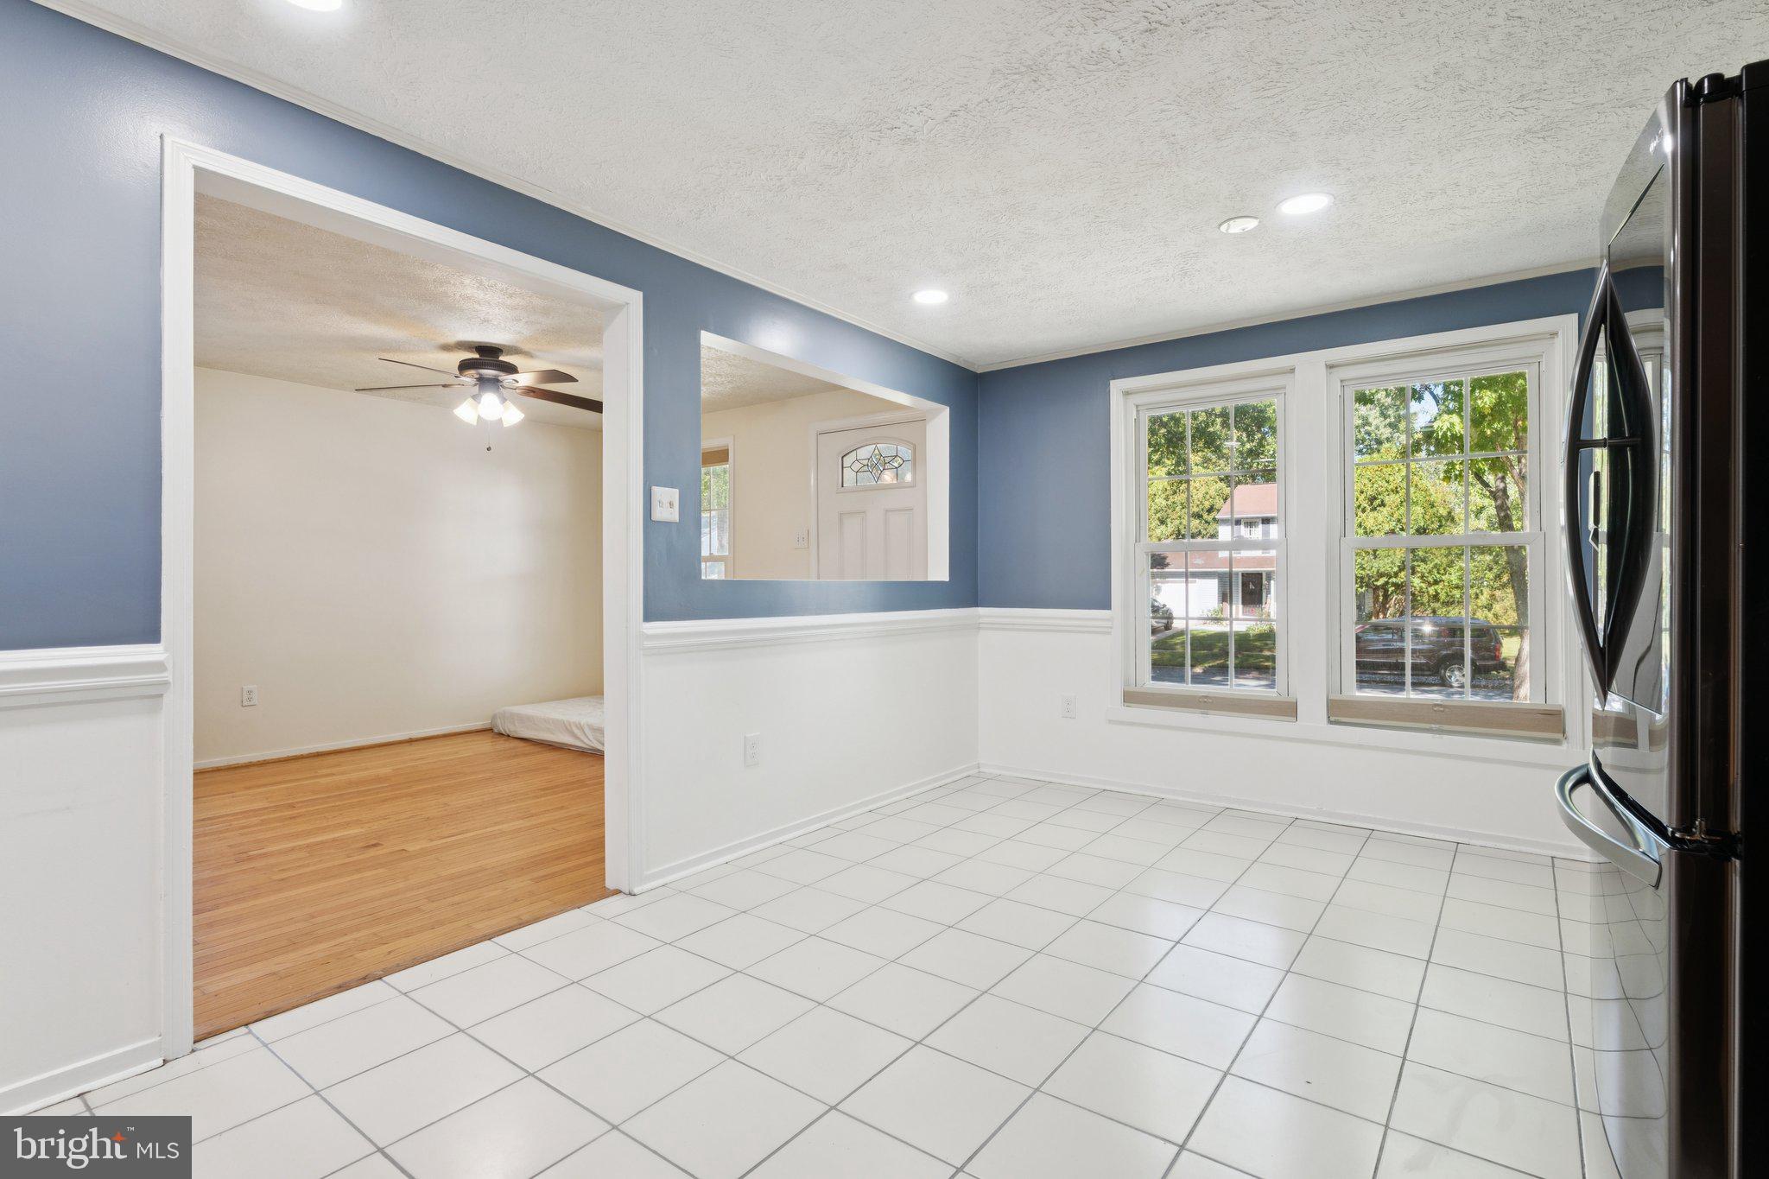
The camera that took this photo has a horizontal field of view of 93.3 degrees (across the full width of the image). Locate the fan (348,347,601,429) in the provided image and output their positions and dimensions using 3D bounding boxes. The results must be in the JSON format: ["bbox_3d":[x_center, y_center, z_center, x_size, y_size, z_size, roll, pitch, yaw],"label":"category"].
[{"bbox_3d":[-2.066,-1.069,4.355,1.320,0.410,1.320,0,0,37],"label":"fan"}]

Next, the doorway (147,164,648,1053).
[{"bbox_3d":[-1.286,0.013,2.449,0.140,2.091,1.305,0,0,37],"label":"doorway"}]

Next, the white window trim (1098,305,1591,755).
[{"bbox_3d":[1.941,-0.211,3.799,1.896,1.730,0.100,0,0,37],"label":"white window trim"}]

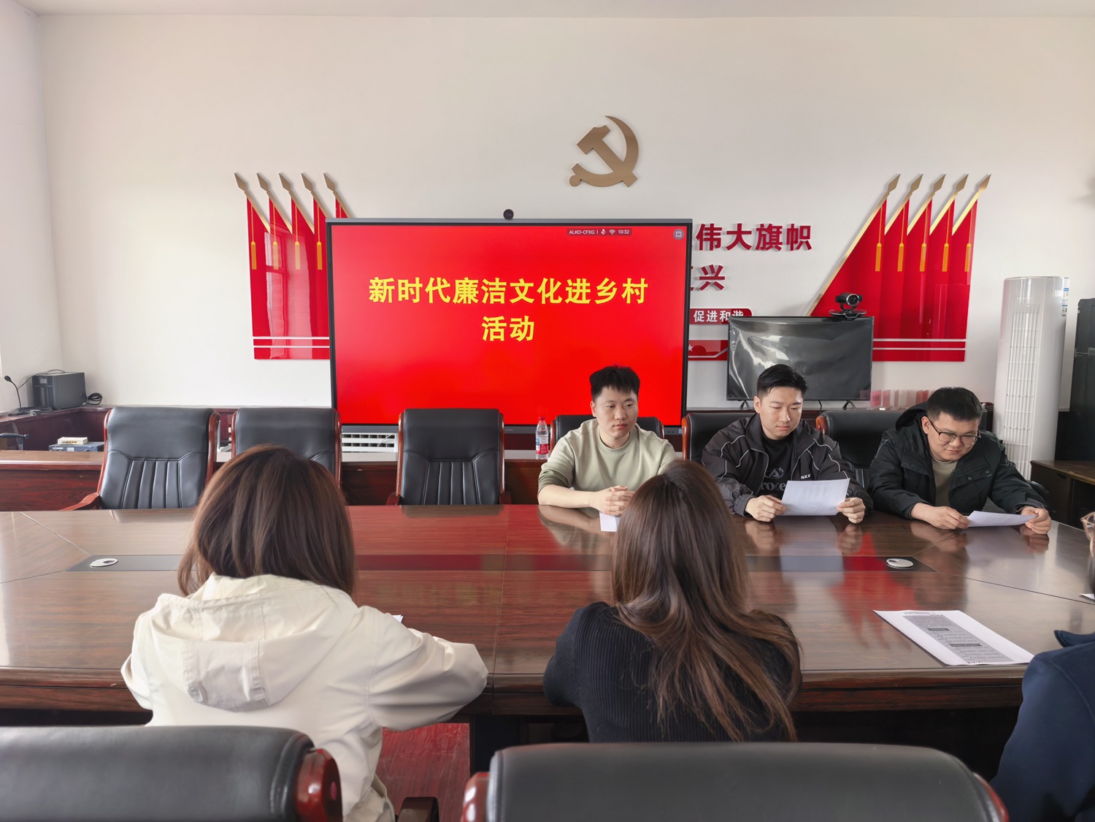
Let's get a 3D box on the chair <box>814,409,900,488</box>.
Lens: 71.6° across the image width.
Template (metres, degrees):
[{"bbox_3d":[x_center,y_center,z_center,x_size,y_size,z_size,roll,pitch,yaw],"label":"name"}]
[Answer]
[{"bbox_3d":[1.444,0.562,3.168,0.600,1.076,0.630,0,7,0],"label":"chair"}]

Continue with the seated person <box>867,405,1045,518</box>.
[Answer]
[{"bbox_3d":[1.486,0.499,2.996,0.620,1.230,0.800,0,6,0],"label":"seated person"}]

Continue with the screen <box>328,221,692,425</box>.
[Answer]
[{"bbox_3d":[-0.202,-0.447,4.161,1.940,1.156,0.090,0,6,0],"label":"screen"}]

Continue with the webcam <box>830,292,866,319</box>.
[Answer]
[{"bbox_3d":[1.968,-0.695,4.985,0.242,0.164,0.160,0,6,0],"label":"webcam"}]

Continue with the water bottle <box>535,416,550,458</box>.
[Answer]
[{"bbox_3d":[-0.028,0.132,3.843,0.066,0.213,0.066,0,7,0],"label":"water bottle"}]

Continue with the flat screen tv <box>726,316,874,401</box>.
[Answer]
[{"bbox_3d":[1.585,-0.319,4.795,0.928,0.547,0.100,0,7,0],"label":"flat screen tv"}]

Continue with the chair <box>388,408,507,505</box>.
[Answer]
[{"bbox_3d":[-0.429,0.553,3.229,0.600,1.063,0.630,0,7,-2],"label":"chair"}]

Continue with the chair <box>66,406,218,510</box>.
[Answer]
[{"bbox_3d":[-1.904,0.530,3.530,0.630,1.040,0.680,0,6,0],"label":"chair"}]

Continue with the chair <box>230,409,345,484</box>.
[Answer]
[{"bbox_3d":[-1.167,0.547,3.228,0.600,1.070,0.630,0,7,-3],"label":"chair"}]

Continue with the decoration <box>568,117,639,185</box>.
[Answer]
[{"bbox_3d":[0.373,-1.693,4.962,0.459,0.456,0.030,0,6,0],"label":"decoration"}]

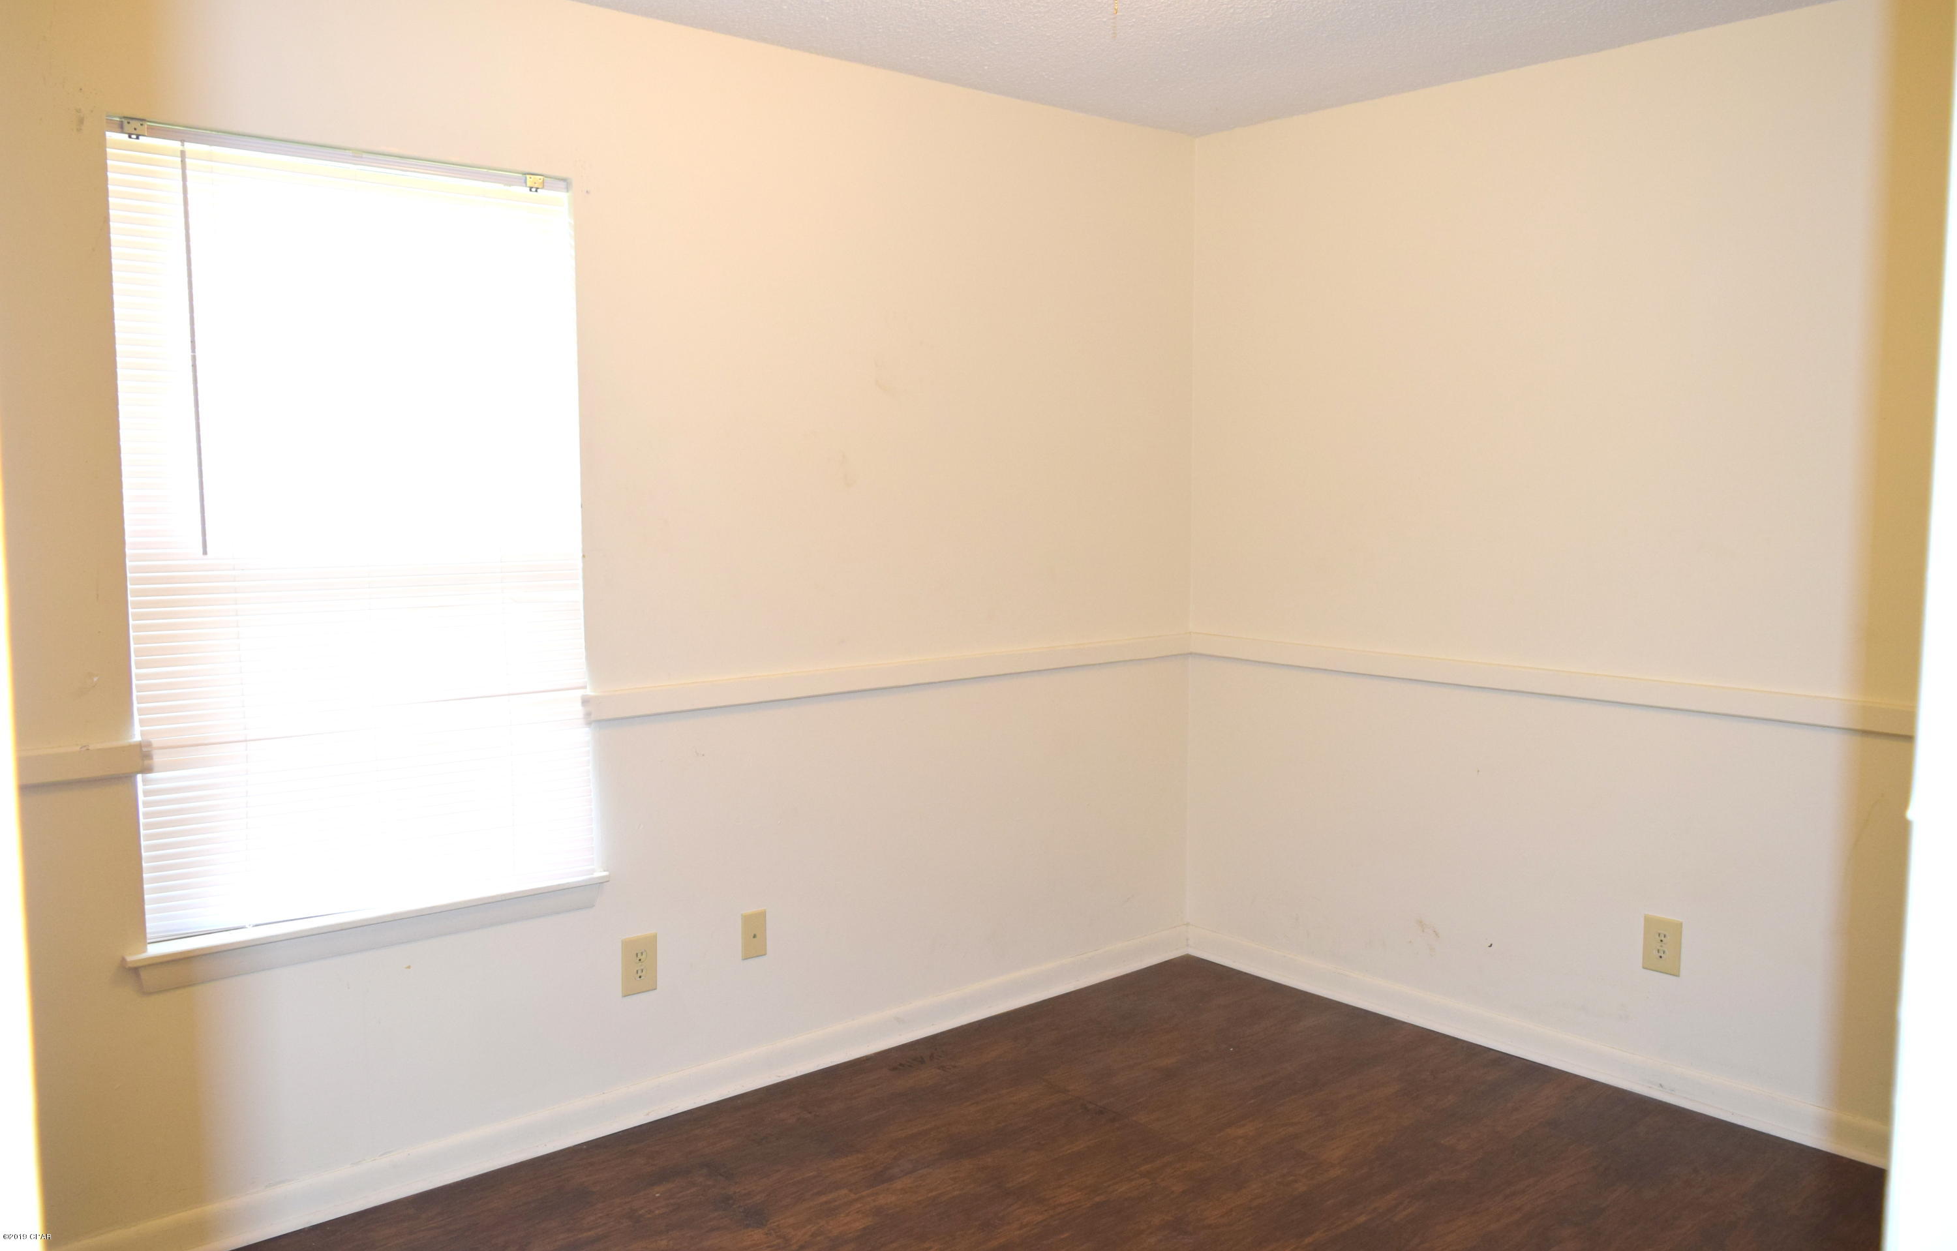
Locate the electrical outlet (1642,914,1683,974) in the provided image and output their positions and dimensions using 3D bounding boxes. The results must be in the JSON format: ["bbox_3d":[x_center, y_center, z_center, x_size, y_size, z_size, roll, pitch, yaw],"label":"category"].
[{"bbox_3d":[1.613,0.753,3.457,0.008,0.133,0.088,-5,8,-42],"label":"electrical outlet"}]

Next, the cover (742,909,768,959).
[{"bbox_3d":[-0.538,0.741,3.516,0.070,0.114,0.008,-5,7,-40],"label":"cover"}]

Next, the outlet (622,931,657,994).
[{"bbox_3d":[-0.768,0.768,3.325,0.088,0.133,0.008,-5,7,-40],"label":"outlet"}]

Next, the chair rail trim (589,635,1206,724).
[{"bbox_3d":[-0.099,0.118,3.810,1.960,0.060,0.022,-5,7,-40],"label":"chair rail trim"}]

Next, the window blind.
[{"bbox_3d":[-1.196,-0.172,2.901,0.860,1.480,0.030,-5,7,-40],"label":"window blind"}]

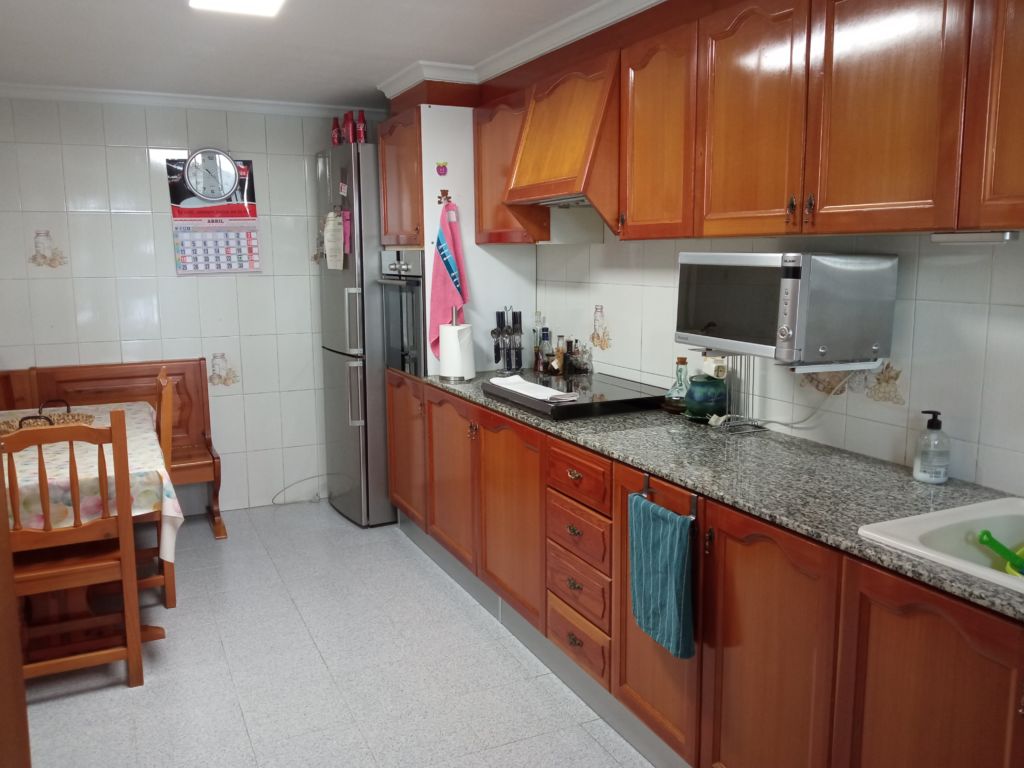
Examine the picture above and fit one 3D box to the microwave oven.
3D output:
[{"bbox_3d":[0.744,-0.227,2.245,0.345,0.268,0.485,-4,10,-24],"label":"microwave oven"}]

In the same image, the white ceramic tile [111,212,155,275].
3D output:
[{"bbox_3d":[-1.980,-0.727,4.196,0.200,0.334,0.010,-5,10,-26],"label":"white ceramic tile"}]

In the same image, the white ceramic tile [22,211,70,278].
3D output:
[{"bbox_3d":[-2.339,-0.698,4.023,0.200,0.334,0.010,-5,10,-26],"label":"white ceramic tile"}]

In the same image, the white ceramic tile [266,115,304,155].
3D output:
[{"bbox_3d":[-1.253,-1.375,4.417,0.200,0.204,0.010,-4,10,-22],"label":"white ceramic tile"}]

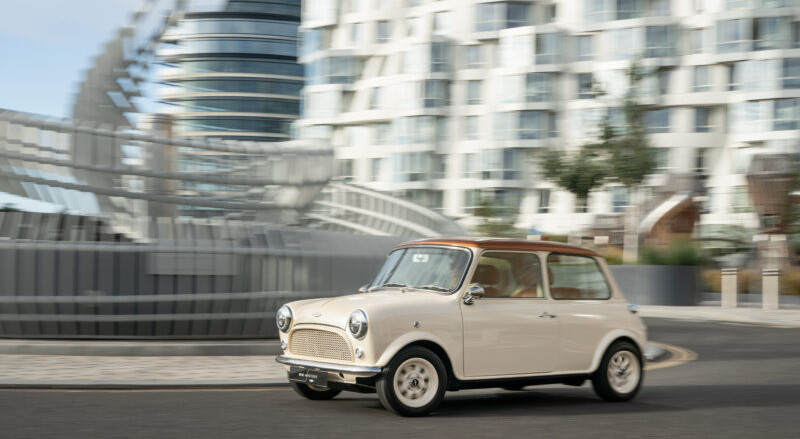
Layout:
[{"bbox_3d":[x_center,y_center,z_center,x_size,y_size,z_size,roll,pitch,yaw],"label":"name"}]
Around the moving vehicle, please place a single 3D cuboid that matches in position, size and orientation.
[{"bbox_3d":[0.570,0.790,8.970,3.050,1.335,1.450,3,-4,-34],"label":"moving vehicle"}]

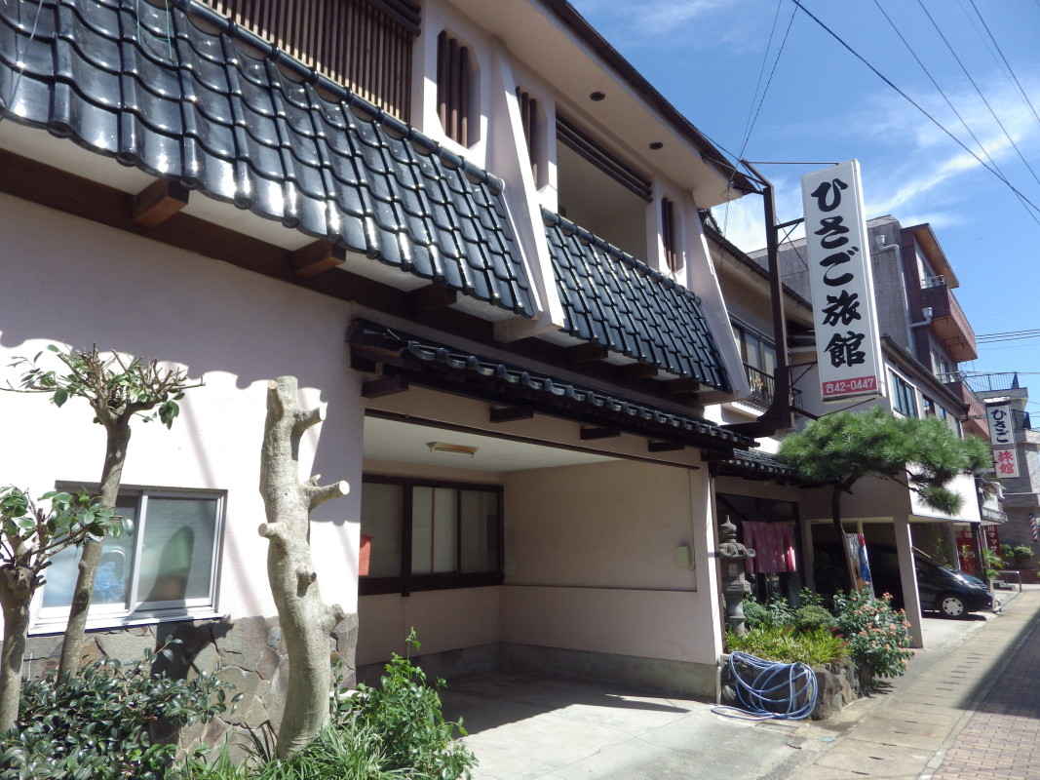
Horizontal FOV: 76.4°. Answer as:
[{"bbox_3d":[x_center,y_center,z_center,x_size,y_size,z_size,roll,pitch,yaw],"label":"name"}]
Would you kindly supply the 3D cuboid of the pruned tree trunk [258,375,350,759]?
[{"bbox_3d":[-1.031,0.788,3.199,0.346,1.770,0.415,-12,-17,39],"label":"pruned tree trunk"}]

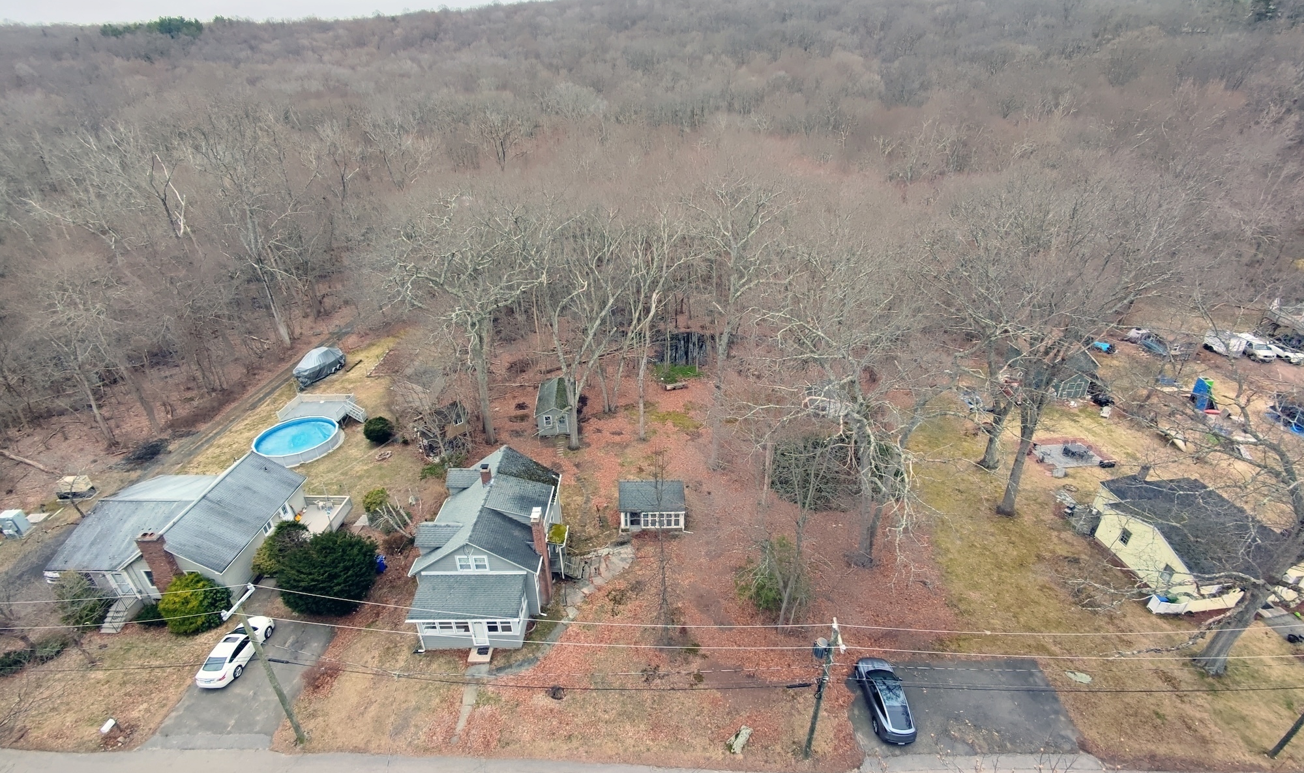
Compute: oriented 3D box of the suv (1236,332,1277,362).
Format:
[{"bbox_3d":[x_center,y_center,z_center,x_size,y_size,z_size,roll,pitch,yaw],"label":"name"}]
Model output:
[{"bbox_3d":[74.970,-4.802,75.159,1.850,1.750,4.750,1,28,3],"label":"suv"}]

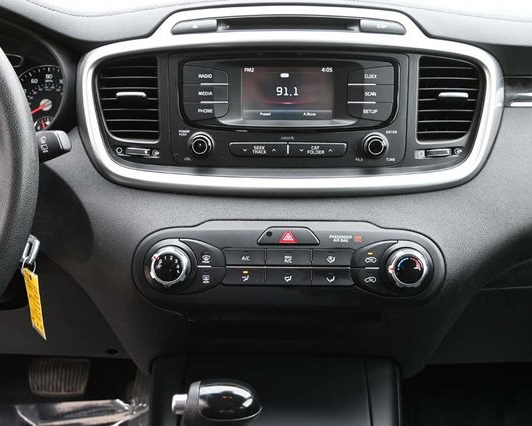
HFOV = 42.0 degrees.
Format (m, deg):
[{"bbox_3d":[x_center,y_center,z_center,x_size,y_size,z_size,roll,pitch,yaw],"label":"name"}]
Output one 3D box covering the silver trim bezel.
[{"bbox_3d":[0.026,-0.122,0.750,0.455,0.203,0.070,0,7,2],"label":"silver trim bezel"}]

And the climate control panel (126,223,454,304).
[{"bbox_3d":[0.024,0.054,0.752,0.336,0.092,0.045,0,0,2],"label":"climate control panel"}]

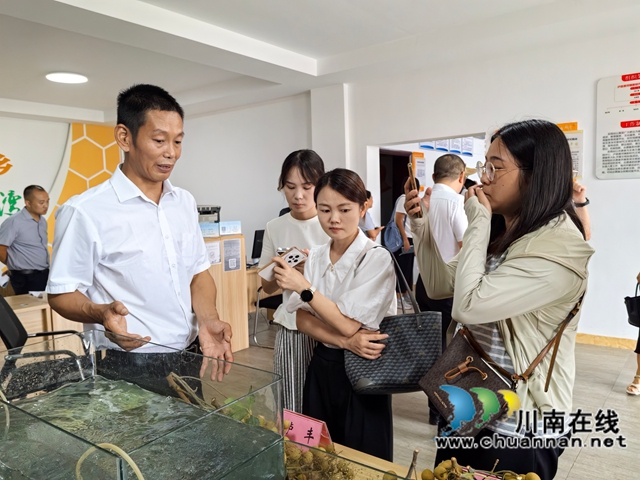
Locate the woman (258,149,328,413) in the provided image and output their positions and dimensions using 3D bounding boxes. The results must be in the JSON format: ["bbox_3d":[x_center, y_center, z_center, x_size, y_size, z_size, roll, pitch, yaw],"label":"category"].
[{"bbox_3d":[-0.050,0.474,1.892,0.420,1.626,0.370,-1,5,12],"label":"woman"}]

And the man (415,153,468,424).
[{"bbox_3d":[0.833,0.293,3.248,0.340,1.698,0.480,-6,7,-42],"label":"man"}]

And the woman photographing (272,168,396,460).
[{"bbox_3d":[0.094,0.533,1.694,0.430,1.537,0.390,2,6,33],"label":"woman photographing"}]

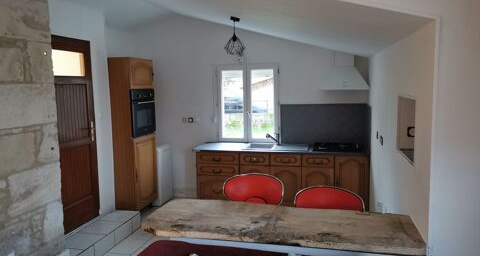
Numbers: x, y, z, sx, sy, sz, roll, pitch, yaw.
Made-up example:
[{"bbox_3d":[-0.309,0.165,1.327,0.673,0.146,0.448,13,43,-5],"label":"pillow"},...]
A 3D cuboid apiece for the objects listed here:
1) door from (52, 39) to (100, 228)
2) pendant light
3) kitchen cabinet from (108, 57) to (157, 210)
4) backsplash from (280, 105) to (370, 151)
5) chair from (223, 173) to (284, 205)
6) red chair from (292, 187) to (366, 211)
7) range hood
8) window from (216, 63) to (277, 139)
[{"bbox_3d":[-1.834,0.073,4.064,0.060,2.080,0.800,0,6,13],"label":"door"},{"bbox_3d":[-0.050,-1.005,4.100,0.235,0.420,0.235,-1,6,0],"label":"pendant light"},{"bbox_3d":[-1.498,0.135,4.911,0.570,2.040,0.595,1,6,14],"label":"kitchen cabinet"},{"bbox_3d":[1.137,-0.038,5.119,1.160,0.580,0.035,1,7,15],"label":"backsplash"},{"bbox_3d":[0.077,0.885,3.001,0.500,0.980,0.480,1,7,15],"label":"chair"},{"bbox_3d":[0.594,0.927,2.532,0.500,0.980,0.480,1,7,15],"label":"red chair"},{"bbox_3d":[1.335,-0.721,4.757,0.585,0.475,0.450,1,7,15],"label":"range hood"},{"bbox_3d":[0.116,-0.361,5.391,0.900,1.110,0.090,1,7,15],"label":"window"}]

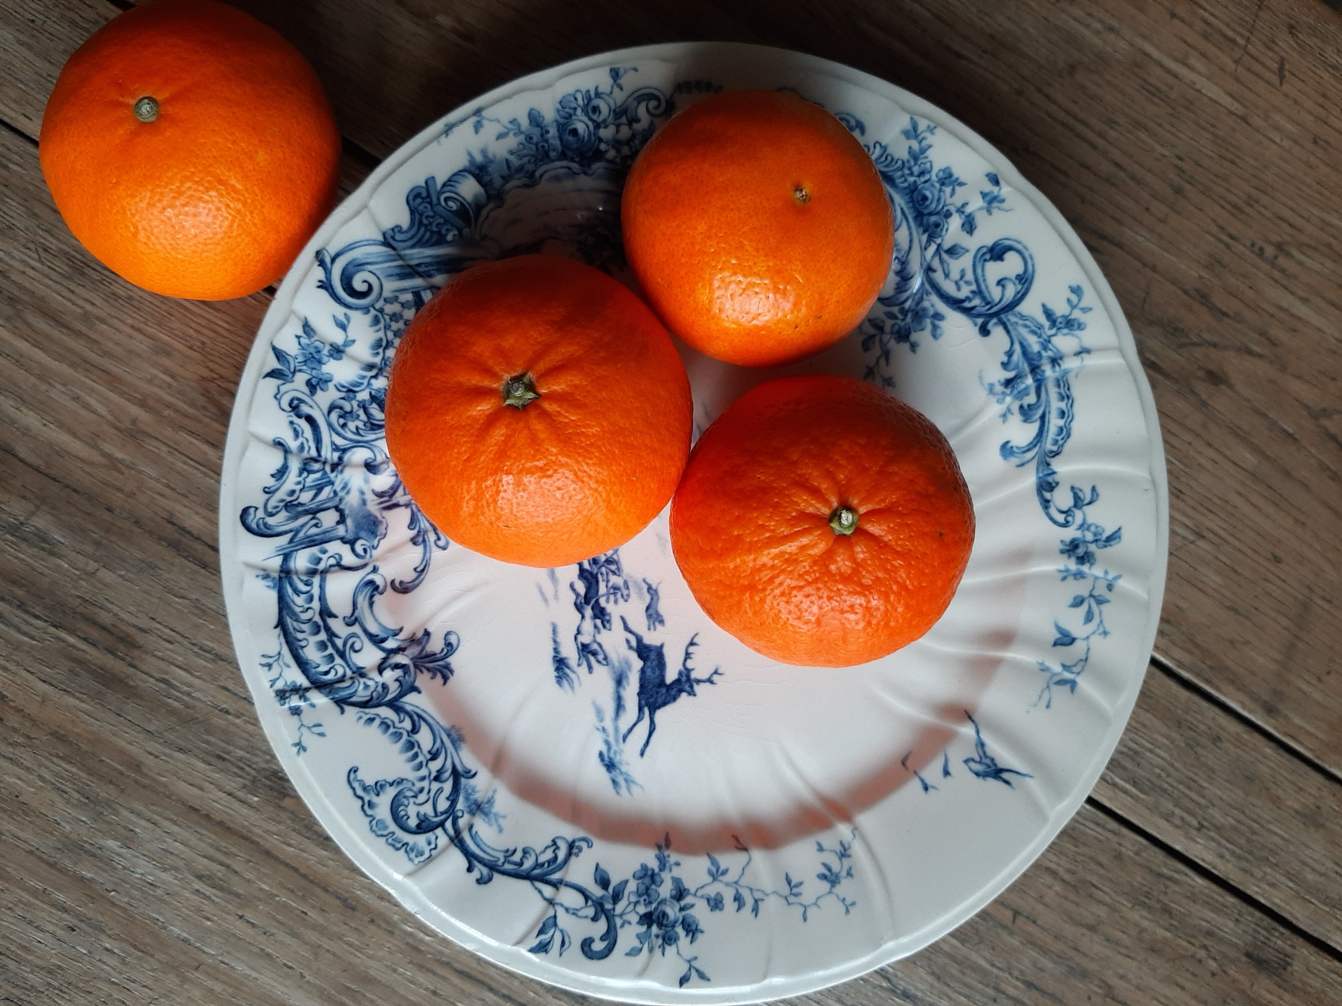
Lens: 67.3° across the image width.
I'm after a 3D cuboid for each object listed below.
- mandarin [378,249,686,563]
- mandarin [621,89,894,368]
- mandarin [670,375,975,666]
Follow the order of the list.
[{"bbox_3d":[-0.030,-0.021,0.232,0.070,0.059,0.072,0,88,-3],"label":"mandarin"},{"bbox_3d":[0.020,-0.063,0.235,0.063,0.057,0.063,0,88,-3],"label":"mandarin"},{"bbox_3d":[0.035,0.004,0.235,0.070,0.058,0.068,0,88,-3],"label":"mandarin"}]

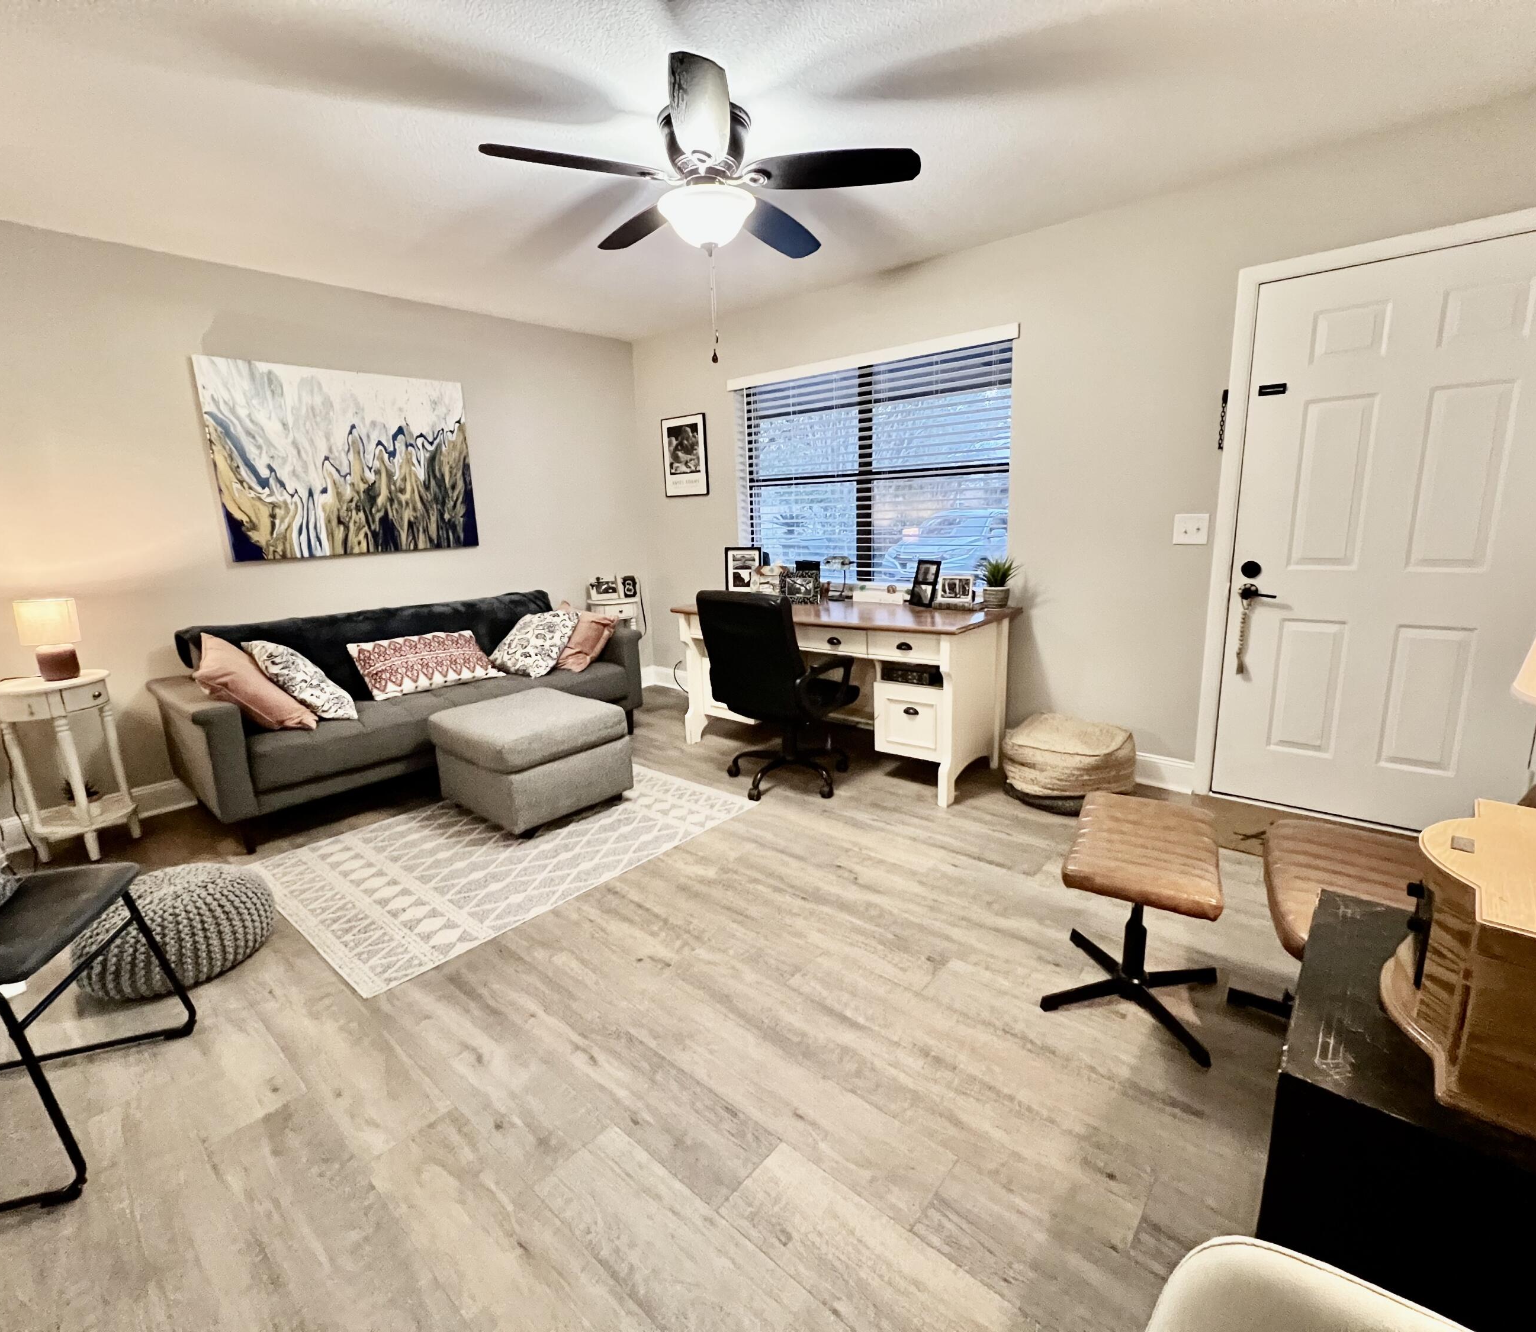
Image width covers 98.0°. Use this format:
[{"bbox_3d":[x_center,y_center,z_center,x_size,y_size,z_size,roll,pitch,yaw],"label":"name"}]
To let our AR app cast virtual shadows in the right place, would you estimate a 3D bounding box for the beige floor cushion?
[{"bbox_3d":[1.270,0.395,2.823,0.480,0.290,0.480,8,15,37],"label":"beige floor cushion"}]

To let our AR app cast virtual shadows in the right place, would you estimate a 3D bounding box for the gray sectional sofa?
[{"bbox_3d":[-1.832,0.153,3.672,0.880,0.860,2.130,8,16,41],"label":"gray sectional sofa"}]

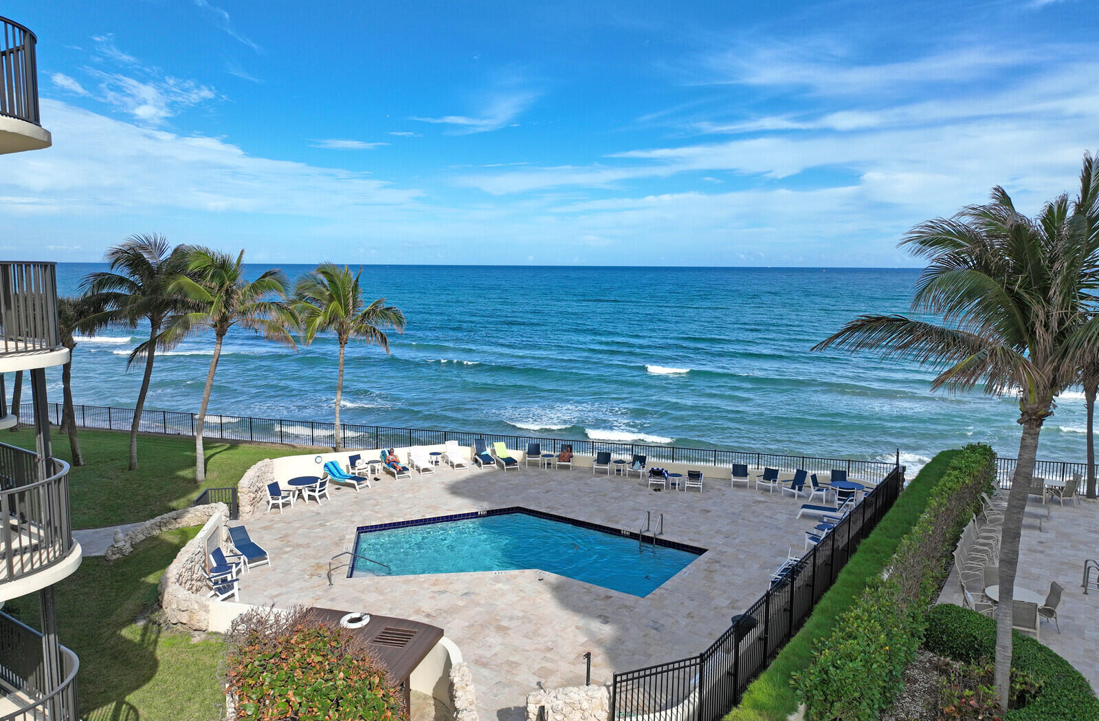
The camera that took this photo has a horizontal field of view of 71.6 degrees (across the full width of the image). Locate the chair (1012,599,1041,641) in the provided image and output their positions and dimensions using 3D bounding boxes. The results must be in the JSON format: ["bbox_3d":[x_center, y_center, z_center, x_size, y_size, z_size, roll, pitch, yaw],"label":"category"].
[{"bbox_3d":[11.072,5.931,17.849,0.620,0.930,0.680,3,8,20],"label":"chair"}]

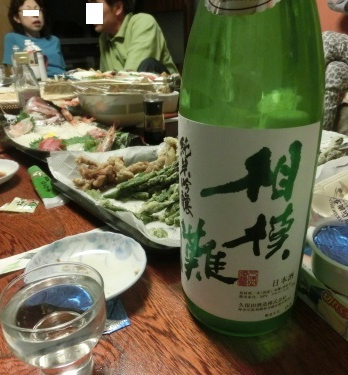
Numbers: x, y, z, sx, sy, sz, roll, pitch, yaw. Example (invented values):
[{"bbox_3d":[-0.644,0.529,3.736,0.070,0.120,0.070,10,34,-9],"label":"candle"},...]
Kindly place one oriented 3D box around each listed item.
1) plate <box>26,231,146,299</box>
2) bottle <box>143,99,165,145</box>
[{"bbox_3d":[-0.086,0.085,0.348,0.117,0.022,0.117,-1,24,0],"label":"plate"},{"bbox_3d":[-0.042,-0.137,0.736,0.047,0.112,0.047,-1,24,0],"label":"bottle"}]

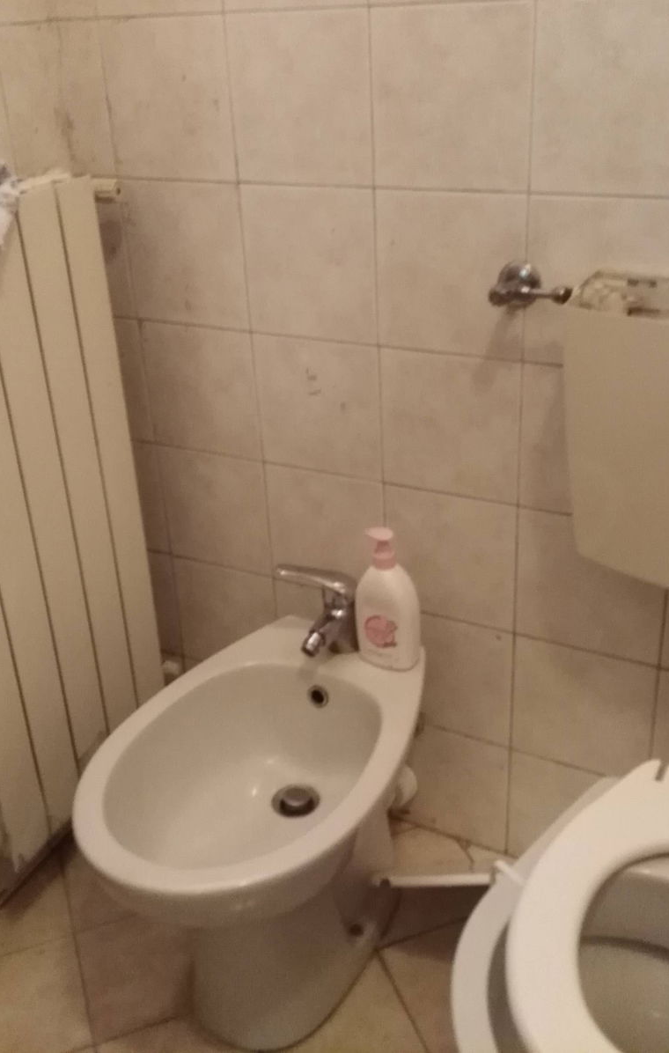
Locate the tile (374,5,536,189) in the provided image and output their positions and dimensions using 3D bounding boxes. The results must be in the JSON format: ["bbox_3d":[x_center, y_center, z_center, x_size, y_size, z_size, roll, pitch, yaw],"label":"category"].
[{"bbox_3d":[0.136,-0.498,1.234,0.200,0.200,0.010,11,30,27],"label":"tile"}]

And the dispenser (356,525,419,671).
[{"bbox_3d":[0.071,0.095,1.414,0.078,0.190,0.050,15,32,32],"label":"dispenser"}]

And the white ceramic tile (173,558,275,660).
[{"bbox_3d":[-0.178,0.155,1.774,0.200,0.200,0.010,11,30,27],"label":"white ceramic tile"}]

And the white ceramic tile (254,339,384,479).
[{"bbox_3d":[-0.021,-0.171,1.493,0.200,0.200,0.010,11,30,27],"label":"white ceramic tile"}]

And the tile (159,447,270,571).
[{"bbox_3d":[-0.187,-0.027,1.673,0.200,0.200,0.010,11,30,27],"label":"tile"}]

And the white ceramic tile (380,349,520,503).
[{"bbox_3d":[0.155,-0.135,1.401,0.199,0.199,0.012,11,30,27],"label":"white ceramic tile"}]

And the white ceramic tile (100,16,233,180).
[{"bbox_3d":[-0.217,-0.564,1.401,0.199,0.199,0.012,11,30,27],"label":"white ceramic tile"}]

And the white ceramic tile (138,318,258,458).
[{"bbox_3d":[-0.197,-0.205,1.581,0.199,0.199,0.012,11,30,27],"label":"white ceramic tile"}]

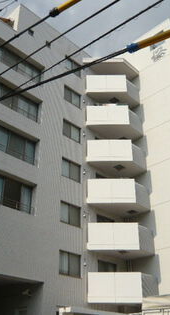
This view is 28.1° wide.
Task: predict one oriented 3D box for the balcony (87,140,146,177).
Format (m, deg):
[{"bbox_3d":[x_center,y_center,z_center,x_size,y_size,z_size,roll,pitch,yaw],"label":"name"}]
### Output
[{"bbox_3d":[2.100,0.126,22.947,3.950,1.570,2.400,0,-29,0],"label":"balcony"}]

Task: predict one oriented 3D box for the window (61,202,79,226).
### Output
[{"bbox_3d":[-0.818,3.297,19.526,0.120,1.200,1.650,-25,-38,38],"label":"window"}]

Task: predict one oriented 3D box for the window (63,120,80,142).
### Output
[{"bbox_3d":[-0.835,-1.646,22.120,0.150,1.189,1.569,-24,-36,37],"label":"window"}]

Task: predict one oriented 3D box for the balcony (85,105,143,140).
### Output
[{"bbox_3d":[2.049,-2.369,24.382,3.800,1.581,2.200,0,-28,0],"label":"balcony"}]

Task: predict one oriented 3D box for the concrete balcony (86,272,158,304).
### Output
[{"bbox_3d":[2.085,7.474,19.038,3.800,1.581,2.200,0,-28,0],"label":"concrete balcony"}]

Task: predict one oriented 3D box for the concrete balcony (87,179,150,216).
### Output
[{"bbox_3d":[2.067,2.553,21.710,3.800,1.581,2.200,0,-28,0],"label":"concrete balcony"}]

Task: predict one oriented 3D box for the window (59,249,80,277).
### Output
[{"bbox_3d":[-0.807,5.736,18.112,0.150,1.189,1.569,-24,-36,37],"label":"window"}]

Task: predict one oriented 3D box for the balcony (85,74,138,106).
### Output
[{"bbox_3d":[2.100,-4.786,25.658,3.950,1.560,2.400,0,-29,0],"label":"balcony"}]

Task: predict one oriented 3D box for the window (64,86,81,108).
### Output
[{"bbox_3d":[-0.844,-4.107,23.456,0.150,1.189,1.569,-24,-36,37],"label":"window"}]

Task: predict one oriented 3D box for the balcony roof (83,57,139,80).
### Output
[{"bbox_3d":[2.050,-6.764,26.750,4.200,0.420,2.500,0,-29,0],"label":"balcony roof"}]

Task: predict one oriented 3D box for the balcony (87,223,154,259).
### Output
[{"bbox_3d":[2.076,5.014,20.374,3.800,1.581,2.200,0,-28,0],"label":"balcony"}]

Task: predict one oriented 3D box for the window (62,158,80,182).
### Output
[{"bbox_3d":[-0.826,0.815,20.784,0.150,1.189,1.569,-24,-36,37],"label":"window"}]

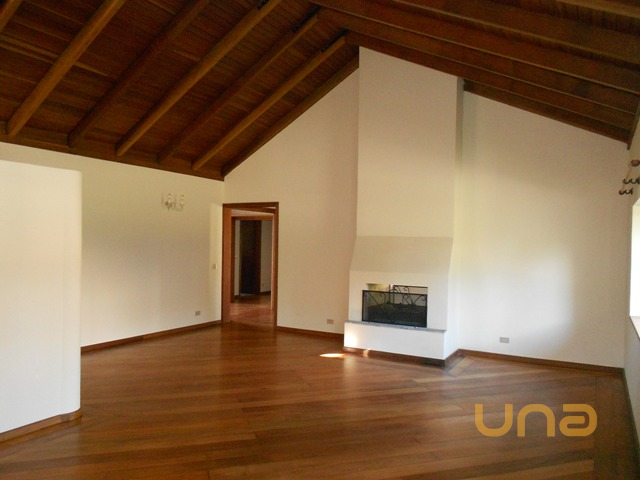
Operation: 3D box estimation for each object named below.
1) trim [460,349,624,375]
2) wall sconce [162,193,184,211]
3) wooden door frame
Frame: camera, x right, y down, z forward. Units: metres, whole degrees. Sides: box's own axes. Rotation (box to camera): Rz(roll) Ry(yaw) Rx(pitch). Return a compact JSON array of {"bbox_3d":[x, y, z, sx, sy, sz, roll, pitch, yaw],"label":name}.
[{"bbox_3d":[2.740,1.546,6.132,1.940,0.090,0.025,1,0,29],"label":"trim"},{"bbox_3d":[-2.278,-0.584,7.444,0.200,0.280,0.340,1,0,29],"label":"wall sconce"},{"bbox_3d":[-1.198,0.447,8.391,1.200,2.175,0.160,1,0,29],"label":"wooden door frame"}]

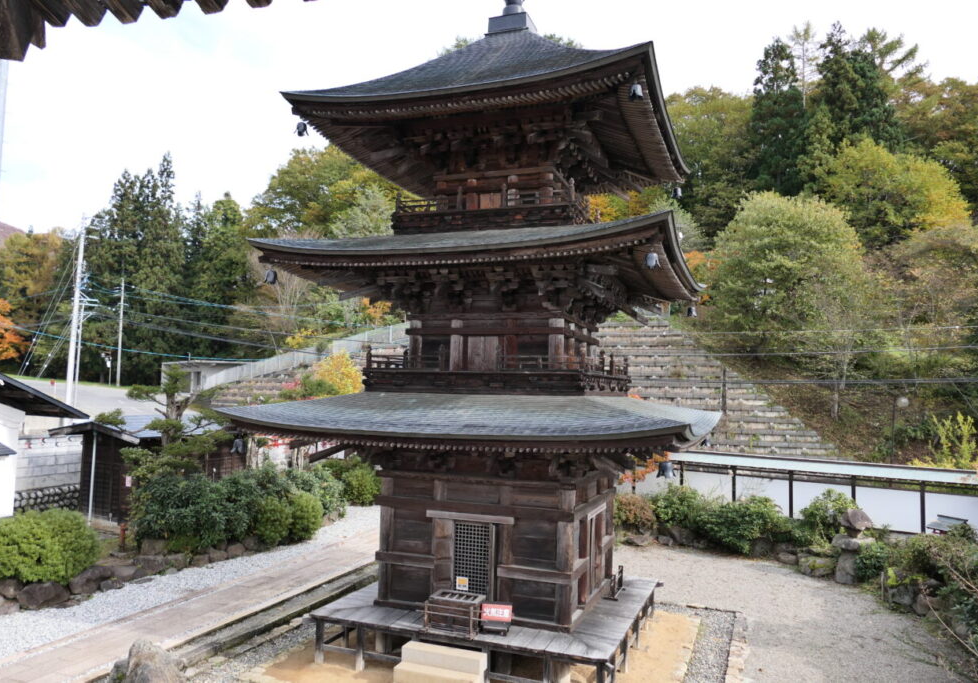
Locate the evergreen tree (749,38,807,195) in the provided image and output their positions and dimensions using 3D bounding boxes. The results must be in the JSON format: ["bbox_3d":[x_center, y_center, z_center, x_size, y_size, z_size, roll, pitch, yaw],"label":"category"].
[{"bbox_3d":[25.238,-19.179,62.000,5.000,14.600,5.000,0,-4,22],"label":"evergreen tree"}]

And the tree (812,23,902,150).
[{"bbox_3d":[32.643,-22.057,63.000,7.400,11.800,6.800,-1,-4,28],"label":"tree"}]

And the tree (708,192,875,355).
[{"bbox_3d":[18.591,-4.021,44.000,9.600,9.600,8.800,0,-4,23],"label":"tree"}]

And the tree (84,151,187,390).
[{"bbox_3d":[-29.738,-6.074,60.000,7.800,19.000,7.300,4,-5,-27],"label":"tree"}]

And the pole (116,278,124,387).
[{"bbox_3d":[-26.497,-0.717,51.000,0.300,7.800,0.300,4,-5,-27],"label":"pole"}]

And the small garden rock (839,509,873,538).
[{"bbox_3d":[9.766,4.837,18.900,0.900,0.760,0.750,-1,-4,27],"label":"small garden rock"}]

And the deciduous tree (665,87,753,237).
[{"bbox_3d":[17.901,-14.516,58.000,7.600,12.000,7.000,0,-4,17],"label":"deciduous tree"}]

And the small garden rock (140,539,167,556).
[{"bbox_3d":[-8.020,4.924,17.000,0.630,0.370,0.480,6,-6,-43],"label":"small garden rock"}]

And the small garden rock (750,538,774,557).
[{"bbox_3d":[7.625,5.764,19.900,0.670,0.440,0.500,0,-5,21],"label":"small garden rock"}]

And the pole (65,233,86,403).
[{"bbox_3d":[-21.512,-0.832,37.000,0.400,10.100,0.400,4,-4,-30],"label":"pole"}]

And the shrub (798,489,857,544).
[{"bbox_3d":[9.212,4.762,19.297,1.600,1.450,1.400,-1,-5,25],"label":"shrub"}]

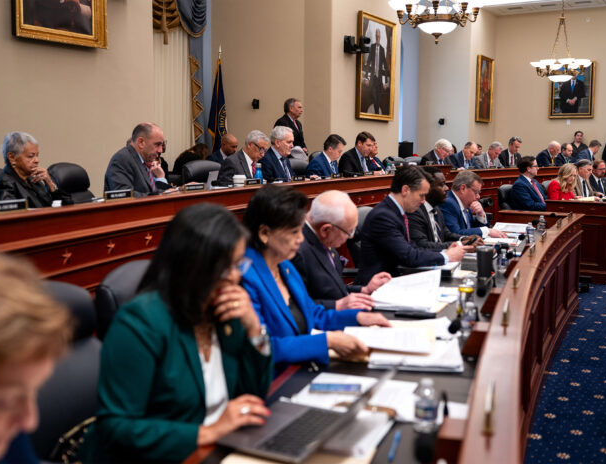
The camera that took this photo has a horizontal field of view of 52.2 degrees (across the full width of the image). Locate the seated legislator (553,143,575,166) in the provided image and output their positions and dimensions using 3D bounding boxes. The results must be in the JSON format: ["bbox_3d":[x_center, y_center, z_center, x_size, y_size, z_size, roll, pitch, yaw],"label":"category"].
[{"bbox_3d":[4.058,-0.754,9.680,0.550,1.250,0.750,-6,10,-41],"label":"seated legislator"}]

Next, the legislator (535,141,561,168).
[{"bbox_3d":[3.584,-0.718,9.241,0.750,1.270,0.580,8,11,43],"label":"legislator"}]

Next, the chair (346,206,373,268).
[{"bbox_3d":[0.592,0.419,3.458,0.660,1.100,0.650,5,9,29],"label":"chair"}]

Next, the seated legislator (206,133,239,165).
[{"bbox_3d":[-0.772,-0.347,6.213,0.750,1.270,0.580,6,10,33],"label":"seated legislator"}]

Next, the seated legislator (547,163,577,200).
[{"bbox_3d":[2.976,-0.161,7.082,0.780,1.250,0.500,7,10,41],"label":"seated legislator"}]

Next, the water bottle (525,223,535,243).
[{"bbox_3d":[1.545,0.008,4.200,0.057,0.140,0.057,4,8,25],"label":"water bottle"}]

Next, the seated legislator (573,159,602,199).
[{"bbox_3d":[3.351,-0.251,7.541,0.750,1.270,0.580,7,11,40],"label":"seated legislator"}]

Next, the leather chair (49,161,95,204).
[{"bbox_3d":[-1.343,0.090,4.062,0.660,1.080,0.640,3,8,17],"label":"leather chair"}]

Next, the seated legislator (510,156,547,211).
[{"bbox_3d":[2.520,-0.167,6.771,0.800,1.300,0.520,7,10,40],"label":"seated legislator"}]

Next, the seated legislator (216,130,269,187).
[{"bbox_3d":[-0.422,-0.219,5.284,0.800,1.280,0.550,5,9,30],"label":"seated legislator"}]

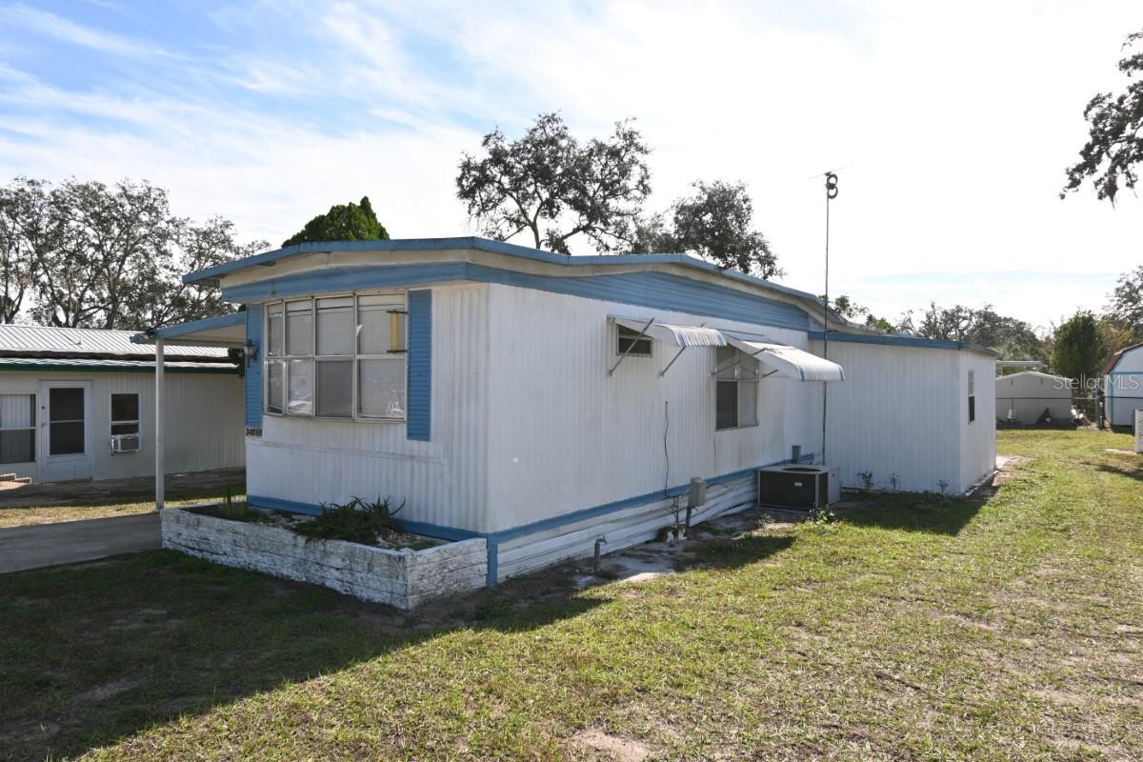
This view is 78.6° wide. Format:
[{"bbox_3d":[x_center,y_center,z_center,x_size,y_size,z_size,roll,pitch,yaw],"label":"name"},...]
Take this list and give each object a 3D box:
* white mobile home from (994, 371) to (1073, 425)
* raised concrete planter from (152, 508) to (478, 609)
[{"bbox_3d":[16.578,0.675,26.379,3.100,2.000,3.000,0,0,9],"label":"white mobile home"},{"bbox_3d":[-2.455,1.516,6.525,3.500,0.430,0.850,0,0,35],"label":"raised concrete planter"}]

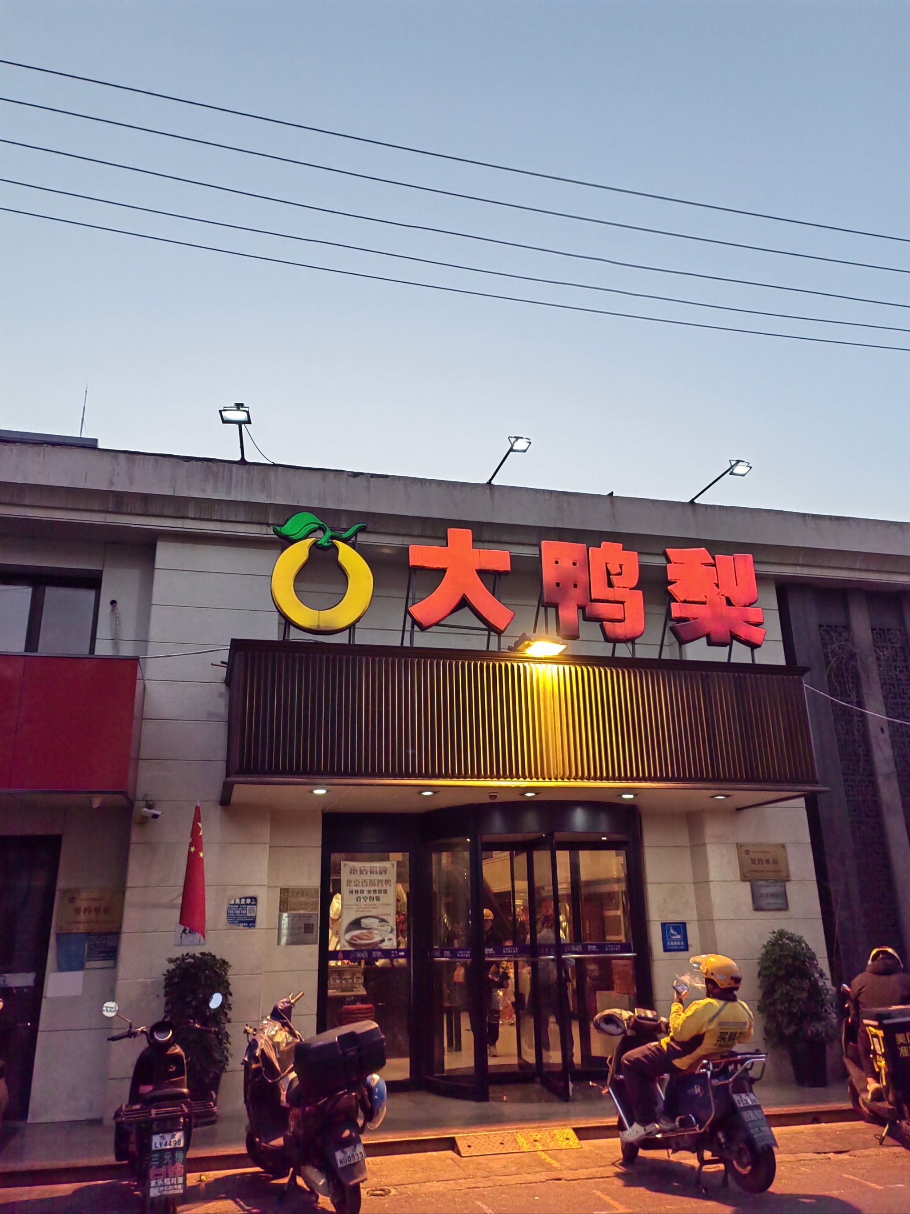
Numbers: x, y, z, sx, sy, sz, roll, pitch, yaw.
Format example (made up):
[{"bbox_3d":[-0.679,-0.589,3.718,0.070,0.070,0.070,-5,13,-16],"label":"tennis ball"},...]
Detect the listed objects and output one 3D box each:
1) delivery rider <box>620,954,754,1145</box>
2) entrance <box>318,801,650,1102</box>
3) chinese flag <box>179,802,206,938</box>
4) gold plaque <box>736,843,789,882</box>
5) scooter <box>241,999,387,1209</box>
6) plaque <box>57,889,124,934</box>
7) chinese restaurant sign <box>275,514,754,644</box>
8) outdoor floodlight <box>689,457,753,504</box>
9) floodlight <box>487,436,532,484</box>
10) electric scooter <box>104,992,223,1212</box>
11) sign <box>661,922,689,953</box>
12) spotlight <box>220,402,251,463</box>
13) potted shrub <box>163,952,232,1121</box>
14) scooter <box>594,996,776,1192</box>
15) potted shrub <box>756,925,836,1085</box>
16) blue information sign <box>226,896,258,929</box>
[{"bbox_3d":[1.571,3.125,6.822,0.620,1.200,0.860,10,-22,-29],"label":"delivery rider"},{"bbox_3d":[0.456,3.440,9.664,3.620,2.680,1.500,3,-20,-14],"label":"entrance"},{"bbox_3d":[-2.373,2.410,8.707,0.250,1.200,0.300,3,-19,-13],"label":"chinese flag"},{"bbox_3d":[3.426,2.822,10.487,0.605,0.393,0.020,3,-20,-14],"label":"gold plaque"},{"bbox_3d":[-1.050,3.316,6.363,0.700,1.180,1.800,3,-19,-30],"label":"scooter"},{"bbox_3d":[-3.508,2.938,9.138,0.590,0.395,0.025,3,-19,-13],"label":"plaque"},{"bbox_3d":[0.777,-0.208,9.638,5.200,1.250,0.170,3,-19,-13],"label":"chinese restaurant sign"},{"bbox_3d":[2.866,-1.326,10.371,0.200,0.140,1.100,3,-20,-14],"label":"outdoor floodlight"},{"bbox_3d":[0.546,-1.552,10.267,0.250,0.250,1.150,3,-19,-13],"label":"floodlight"},{"bbox_3d":[-1.890,3.176,5.995,0.750,1.240,1.700,5,-20,-21],"label":"electric scooter"},{"bbox_3d":[2.420,3.627,10.405,0.295,0.300,0.015,3,-19,-13],"label":"sign"},{"bbox_3d":[-2.099,-1.627,9.156,0.270,0.150,1.150,3,-20,-14],"label":"spotlight"},{"bbox_3d":[-2.250,3.724,8.253,0.580,1.350,0.580,3,-20,-14],"label":"potted shrub"},{"bbox_3d":[1.639,3.493,6.814,0.740,1.110,1.720,10,-22,-30],"label":"scooter"},{"bbox_3d":[3.527,4.107,9.757,0.750,1.500,0.750,3,-19,-13],"label":"potted shrub"},{"bbox_3d":[-2.060,2.959,9.162,0.290,0.300,0.015,3,-19,-13],"label":"blue information sign"}]

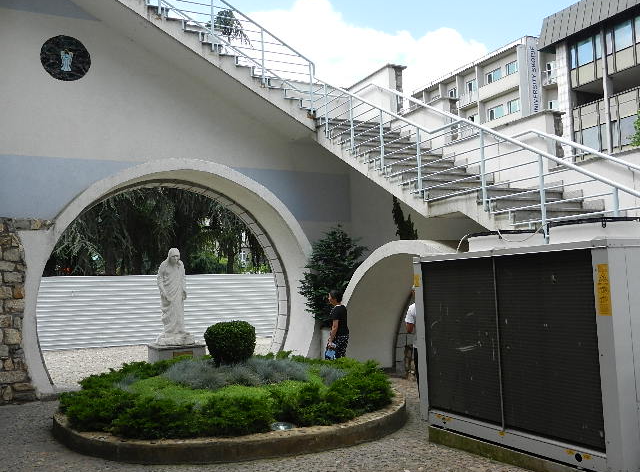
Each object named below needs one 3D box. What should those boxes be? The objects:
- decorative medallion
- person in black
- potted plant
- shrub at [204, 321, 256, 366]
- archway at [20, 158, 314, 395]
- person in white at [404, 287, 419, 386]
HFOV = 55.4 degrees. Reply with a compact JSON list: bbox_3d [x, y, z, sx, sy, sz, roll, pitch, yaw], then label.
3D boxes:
[{"bbox_3d":[-4.580,-3.202,10.993,0.840,0.840,0.060,0,-6,-24],"label":"decorative medallion"},{"bbox_3d":[0.298,1.645,9.906,0.380,1.600,0.450,-1,-5,-12],"label":"person in black"},{"bbox_3d":[0.242,1.211,11.275,1.250,2.720,1.200,-2,-5,0],"label":"potted plant"},{"bbox_3d":[-1.218,1.469,8.300,0.700,0.660,0.700,-2,-5,0],"label":"shrub"},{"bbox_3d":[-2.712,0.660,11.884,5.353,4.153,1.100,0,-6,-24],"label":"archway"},{"bbox_3d":[1.462,1.469,8.805,0.500,1.660,0.340,-3,-5,12],"label":"person in white"}]

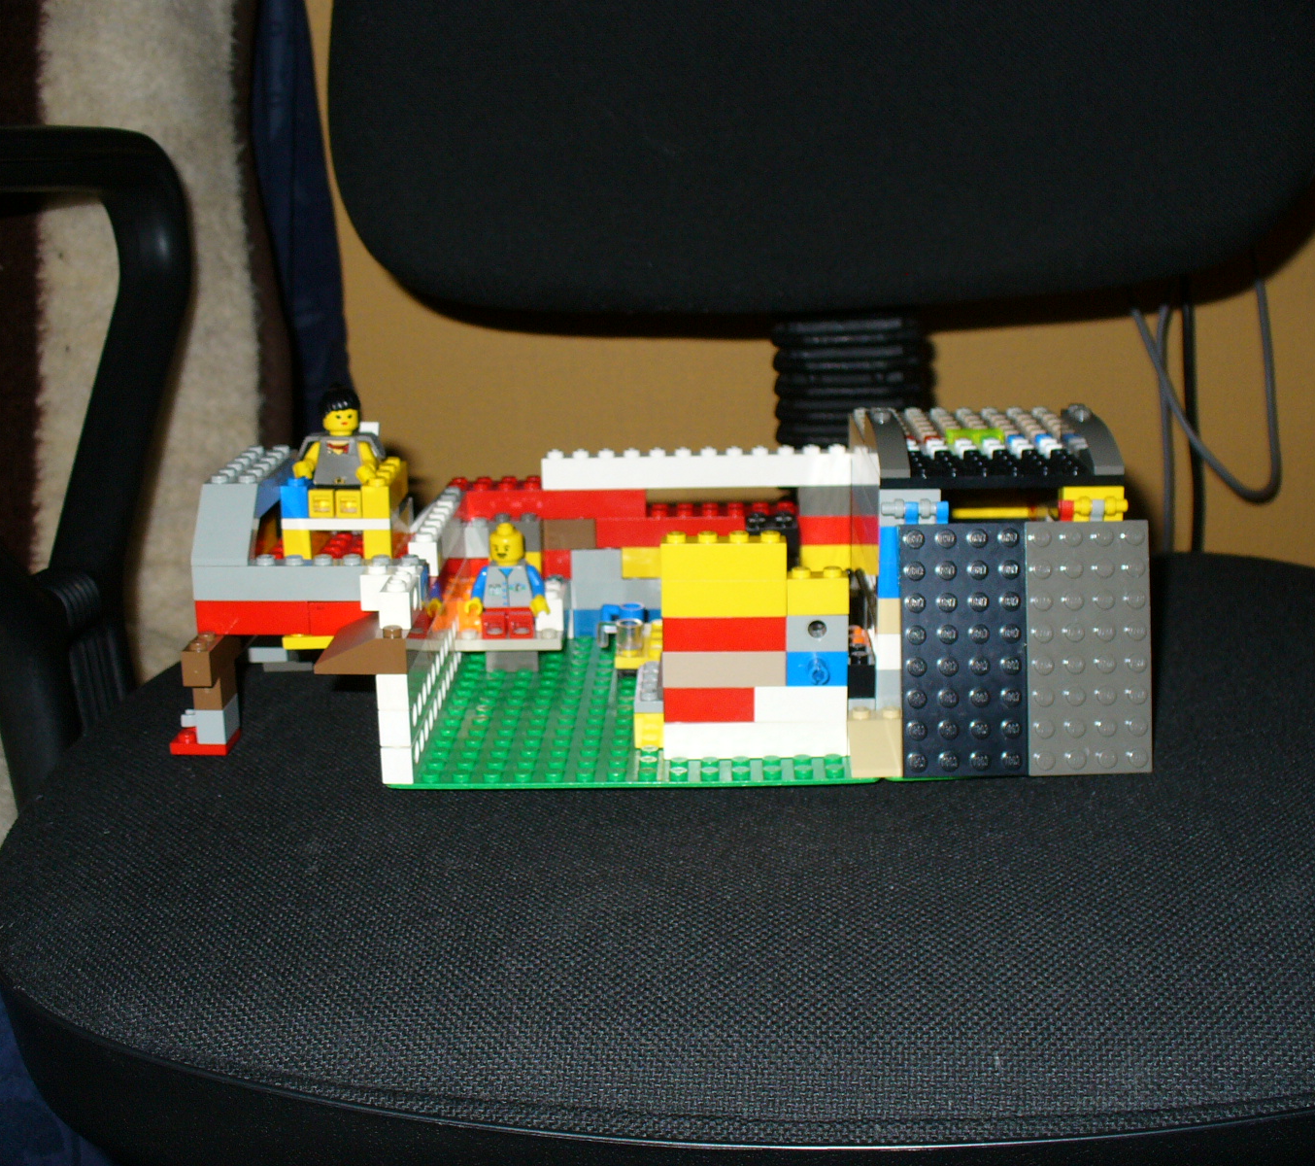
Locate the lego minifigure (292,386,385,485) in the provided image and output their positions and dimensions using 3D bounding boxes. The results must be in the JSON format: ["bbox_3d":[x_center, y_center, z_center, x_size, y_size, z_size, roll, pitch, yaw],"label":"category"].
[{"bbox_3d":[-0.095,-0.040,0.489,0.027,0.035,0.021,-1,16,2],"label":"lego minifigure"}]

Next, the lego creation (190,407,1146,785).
[{"bbox_3d":[-0.002,-0.007,0.474,0.260,0.086,0.131,-1,16,2],"label":"lego creation"}]

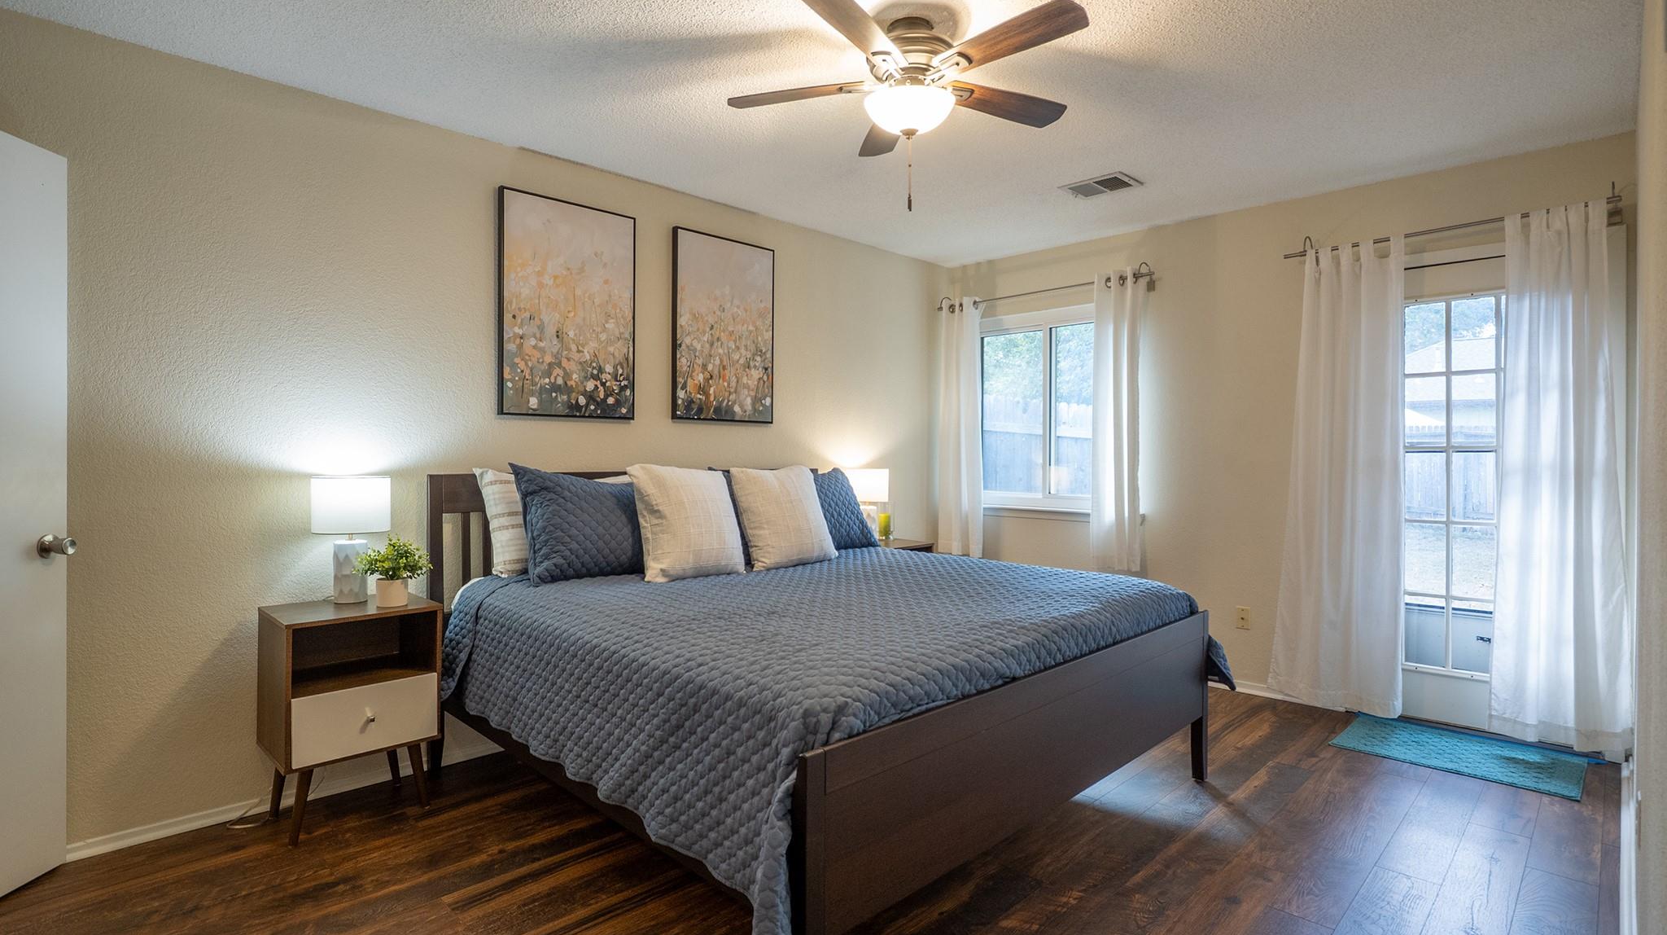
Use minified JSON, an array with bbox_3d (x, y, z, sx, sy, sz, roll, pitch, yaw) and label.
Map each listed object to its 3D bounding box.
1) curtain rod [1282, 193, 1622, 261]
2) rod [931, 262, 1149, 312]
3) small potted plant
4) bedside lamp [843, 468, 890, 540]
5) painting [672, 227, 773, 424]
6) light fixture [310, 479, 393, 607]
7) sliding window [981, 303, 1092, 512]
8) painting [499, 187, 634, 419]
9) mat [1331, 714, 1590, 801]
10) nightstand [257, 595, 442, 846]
[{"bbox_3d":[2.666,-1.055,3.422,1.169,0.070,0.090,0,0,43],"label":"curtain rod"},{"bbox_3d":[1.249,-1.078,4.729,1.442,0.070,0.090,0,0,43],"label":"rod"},{"bbox_3d":[-1.518,0.355,2.657,0.261,0.247,0.261,0,0,-44],"label":"small potted plant"},{"bbox_3d":[0.197,0.229,4.406,0.269,0.435,0.269,0,0,-44],"label":"bedside lamp"},{"bbox_3d":[-0.545,-0.684,3.881,0.602,0.918,0.042,0,0,-44],"label":"painting"},{"bbox_3d":[-1.663,0.245,2.656,0.269,0.435,0.269,0,0,-44],"label":"light fixture"},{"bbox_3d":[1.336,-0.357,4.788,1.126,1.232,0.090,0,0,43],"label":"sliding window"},{"bbox_3d":[-1.130,-0.668,3.316,0.595,0.916,0.042,0,0,-44],"label":"painting"},{"bbox_3d":[2.568,1.167,3.194,0.568,0.012,0.776,0,0,-44],"label":"mat"},{"bbox_3d":[-1.625,0.827,2.624,0.439,0.675,0.385,0,0,-44],"label":"nightstand"}]

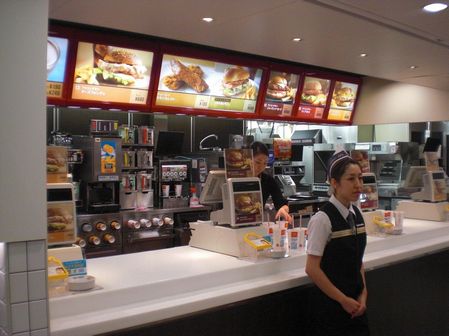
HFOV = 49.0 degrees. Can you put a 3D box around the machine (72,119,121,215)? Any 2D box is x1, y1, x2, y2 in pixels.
[{"bbox_3d":[-1.519,-0.019,5.903,0.353,1.080,0.520,-1,2,-40],"label":"machine"}]

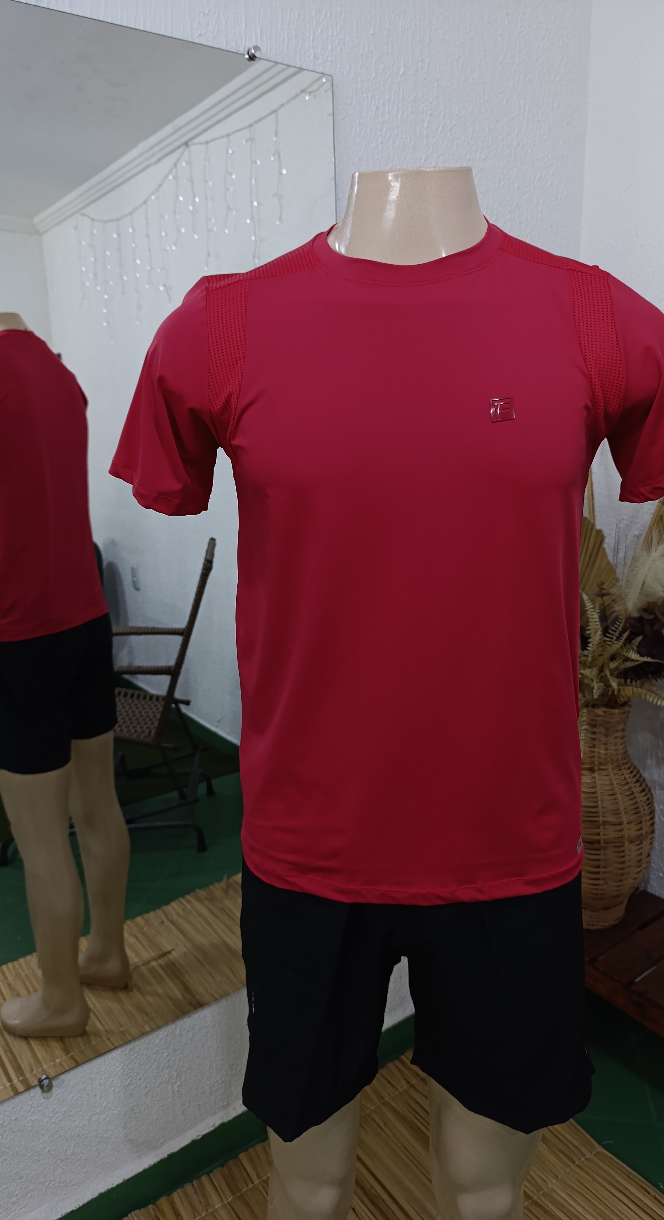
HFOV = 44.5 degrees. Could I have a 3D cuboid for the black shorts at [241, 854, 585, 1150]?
[{"bbox_3d":[0.095,0.359,0.903,0.397,0.438,0.268,-1,13,1],"label":"black shorts"}]

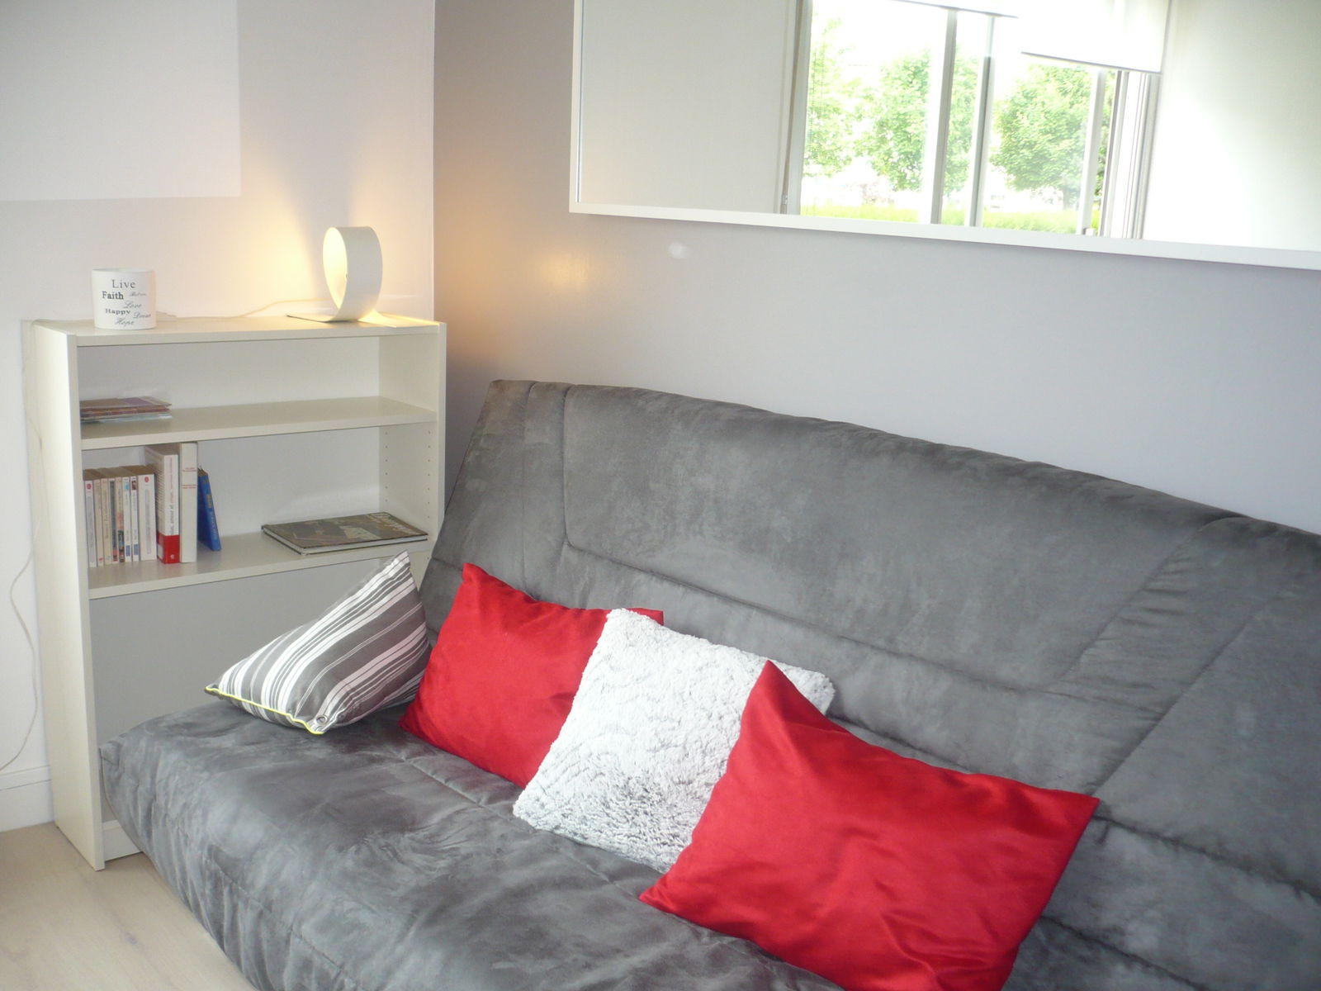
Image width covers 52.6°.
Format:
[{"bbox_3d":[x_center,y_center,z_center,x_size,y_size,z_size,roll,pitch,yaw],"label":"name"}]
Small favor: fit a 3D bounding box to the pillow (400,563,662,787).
[{"bbox_3d":[-0.256,0.329,2.492,0.550,0.375,0.140,8,-20,46],"label":"pillow"}]

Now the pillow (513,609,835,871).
[{"bbox_3d":[0.011,0.400,2.142,0.420,0.390,0.140,12,-20,33],"label":"pillow"}]

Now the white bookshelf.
[{"bbox_3d":[-0.882,0.160,2.897,0.800,1.060,0.280,-8,15,-40],"label":"white bookshelf"}]

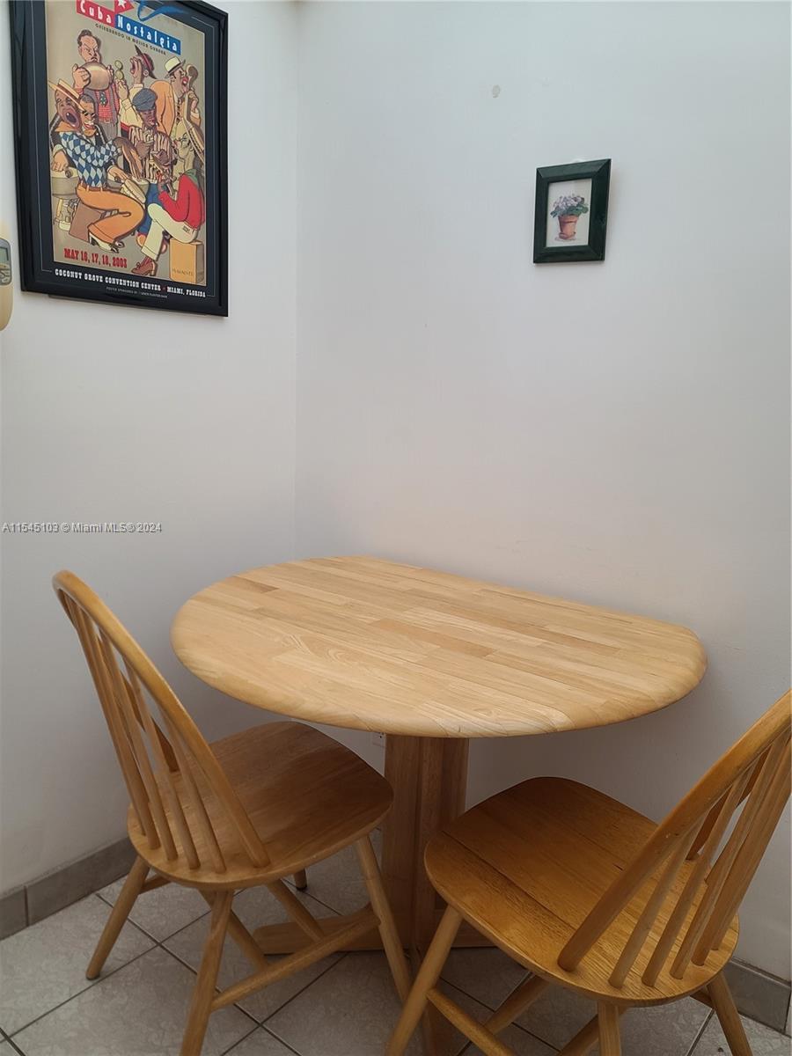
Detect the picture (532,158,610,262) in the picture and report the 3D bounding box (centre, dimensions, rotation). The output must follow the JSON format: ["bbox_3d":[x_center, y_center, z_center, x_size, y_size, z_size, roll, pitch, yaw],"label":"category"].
[{"bbox_3d":[0.337,-0.608,1.476,0.150,0.178,0.020,10,13,38],"label":"picture"}]

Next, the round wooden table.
[{"bbox_3d":[-0.028,0.533,1.439,1.020,0.740,0.776,10,13,38],"label":"round wooden table"}]

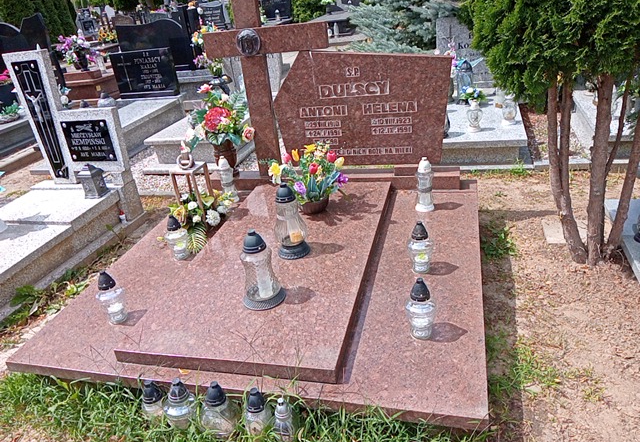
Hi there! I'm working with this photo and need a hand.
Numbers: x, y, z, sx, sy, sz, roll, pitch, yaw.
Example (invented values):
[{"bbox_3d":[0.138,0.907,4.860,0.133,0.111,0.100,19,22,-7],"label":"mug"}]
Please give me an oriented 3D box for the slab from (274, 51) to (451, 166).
[{"bbox_3d":[0.251,-0.696,3.199,1.092,0.720,0.075,1,28,15],"label":"slab"}]

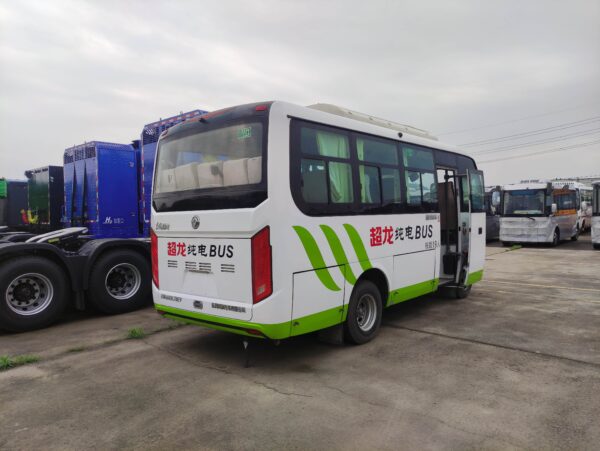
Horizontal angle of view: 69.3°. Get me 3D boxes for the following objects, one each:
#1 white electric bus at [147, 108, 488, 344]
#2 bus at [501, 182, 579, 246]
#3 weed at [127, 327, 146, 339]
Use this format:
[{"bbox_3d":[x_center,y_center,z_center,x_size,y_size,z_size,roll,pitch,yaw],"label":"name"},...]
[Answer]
[{"bbox_3d":[0.867,-0.088,7.013,2.130,3.020,6.050,-1,1,42],"label":"white electric bus"},{"bbox_3d":[11.995,-0.651,21.494,2.200,3.000,6.100,-1,1,42],"label":"bus"},{"bbox_3d":[-2.258,1.472,5.981,0.270,0.120,0.210,-2,1,-21],"label":"weed"}]

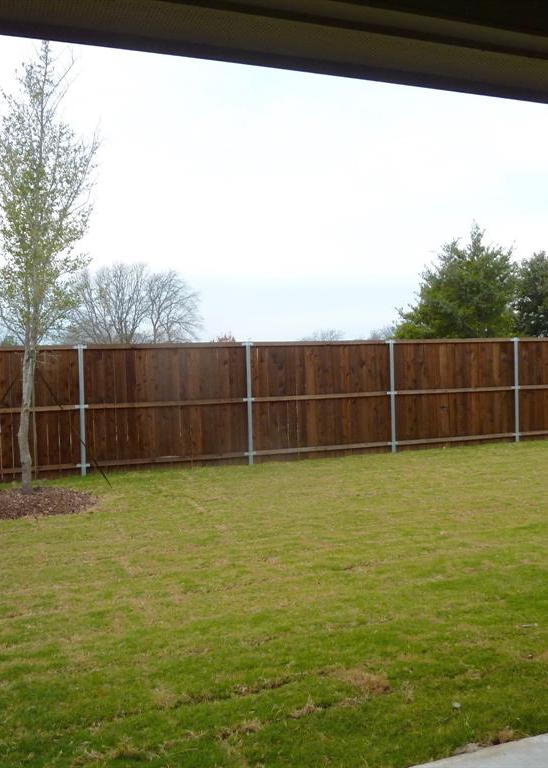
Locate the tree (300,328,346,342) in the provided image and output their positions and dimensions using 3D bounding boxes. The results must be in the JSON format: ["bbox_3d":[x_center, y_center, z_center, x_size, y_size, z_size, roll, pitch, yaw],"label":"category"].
[{"bbox_3d":[7.323,-4.742,110.078,7.000,7.030,6.500,-2,1,0],"label":"tree"}]

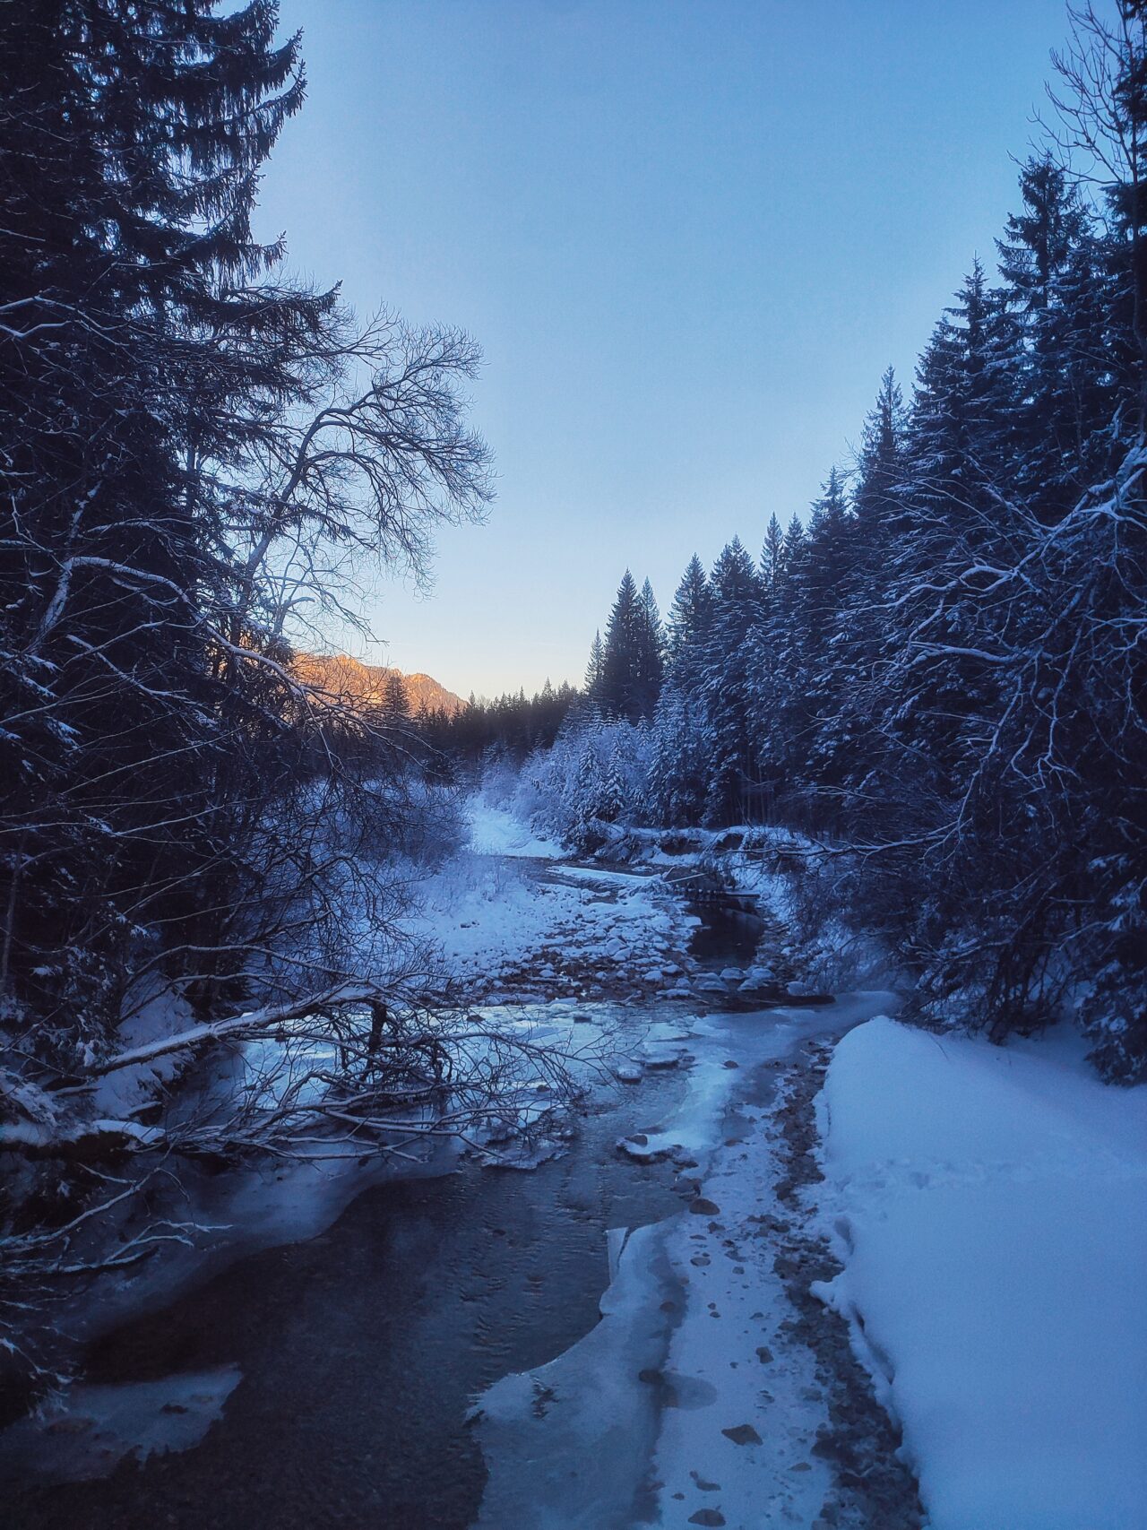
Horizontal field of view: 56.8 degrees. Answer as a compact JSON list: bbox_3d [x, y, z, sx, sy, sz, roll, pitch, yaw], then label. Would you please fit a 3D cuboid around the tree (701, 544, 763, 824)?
[{"bbox_3d":[7.315,-3.892,49.000,3.100,13.200,3.100,0,0,0],"label":"tree"}]

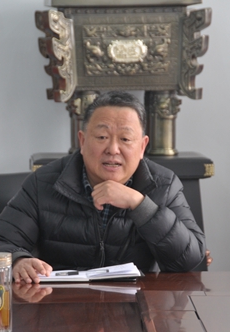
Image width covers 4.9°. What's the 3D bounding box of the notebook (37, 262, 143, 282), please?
[{"bbox_3d":[-0.070,0.272,6.855,0.270,0.030,0.210,0,2,-6],"label":"notebook"}]

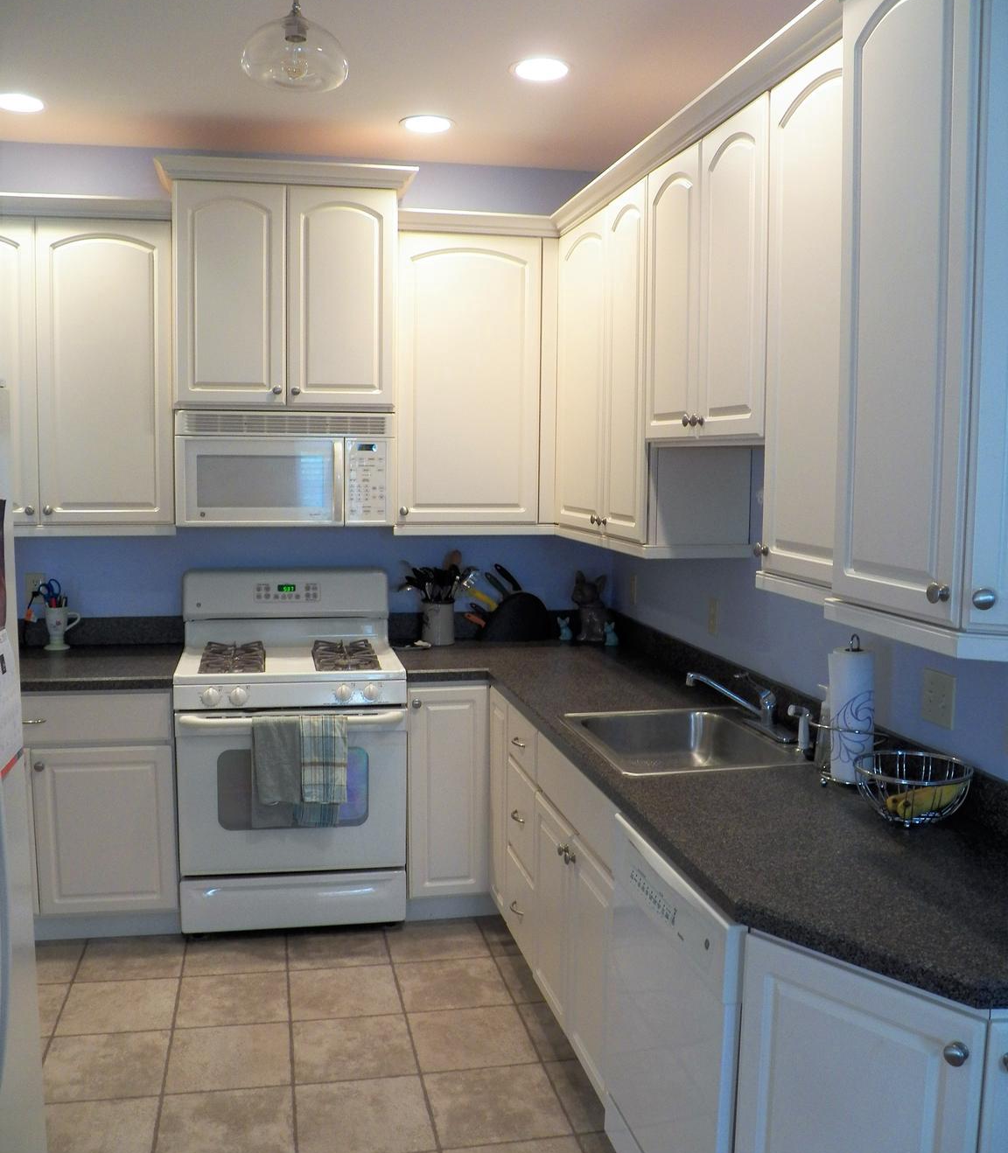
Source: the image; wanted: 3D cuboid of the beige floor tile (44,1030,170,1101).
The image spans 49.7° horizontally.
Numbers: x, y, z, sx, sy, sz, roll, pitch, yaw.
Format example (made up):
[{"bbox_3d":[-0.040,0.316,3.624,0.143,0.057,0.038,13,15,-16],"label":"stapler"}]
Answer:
[{"bbox_3d":[-1.048,1.290,2.853,0.327,0.012,0.327,-1,6,-12],"label":"beige floor tile"}]

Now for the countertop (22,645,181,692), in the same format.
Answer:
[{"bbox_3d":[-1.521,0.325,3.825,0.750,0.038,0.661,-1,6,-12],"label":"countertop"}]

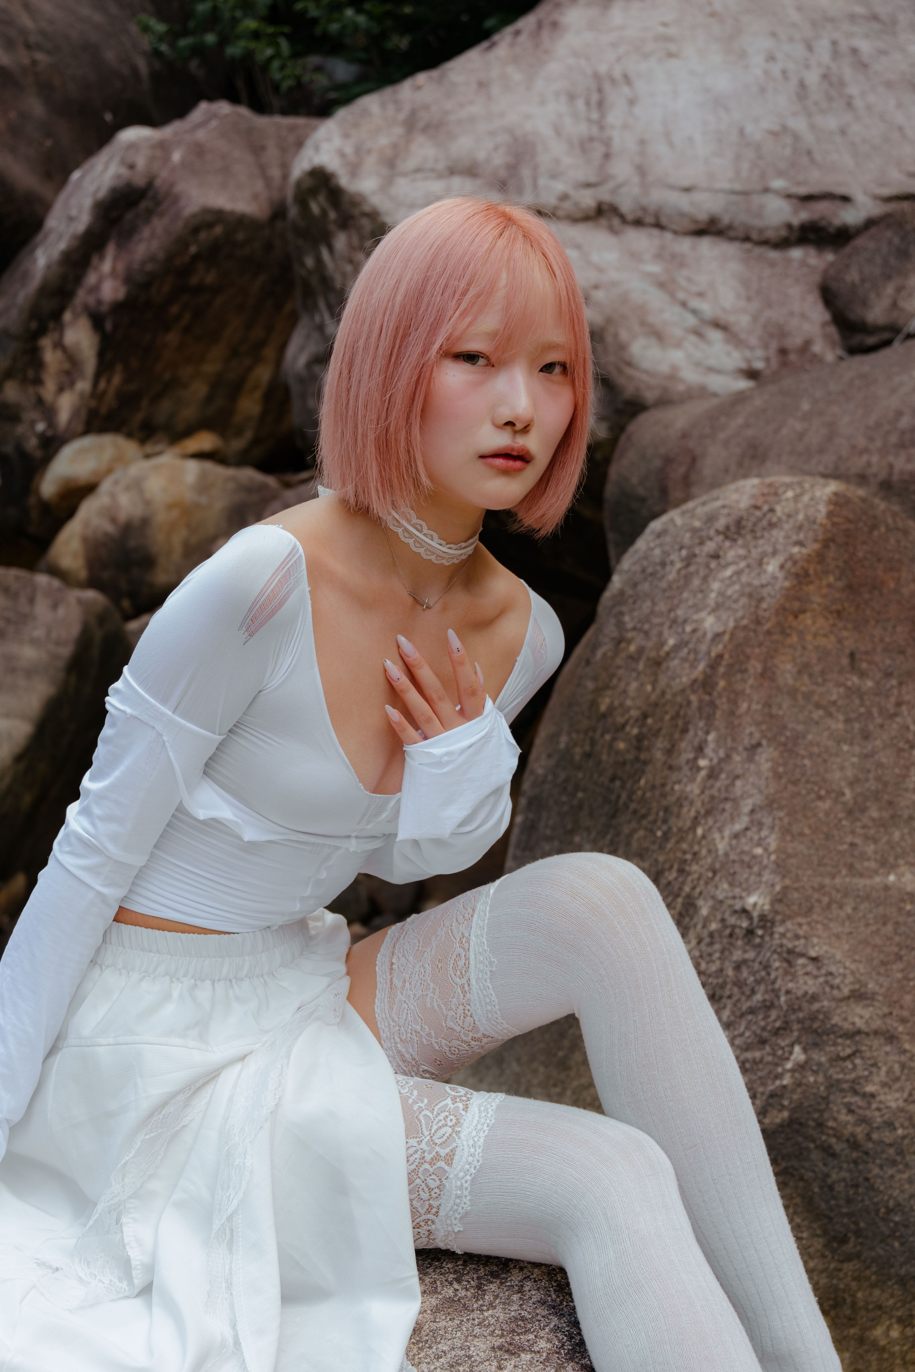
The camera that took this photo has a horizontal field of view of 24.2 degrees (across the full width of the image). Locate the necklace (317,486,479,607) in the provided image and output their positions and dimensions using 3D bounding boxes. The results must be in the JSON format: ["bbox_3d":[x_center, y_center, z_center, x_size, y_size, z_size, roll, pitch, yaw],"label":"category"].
[{"bbox_3d":[-0.044,-0.106,1.630,0.115,0.085,0.135,2,11,-31],"label":"necklace"}]

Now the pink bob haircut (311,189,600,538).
[{"bbox_3d":[-0.002,-0.243,1.605,0.200,0.250,0.225,0,11,-31],"label":"pink bob haircut"}]

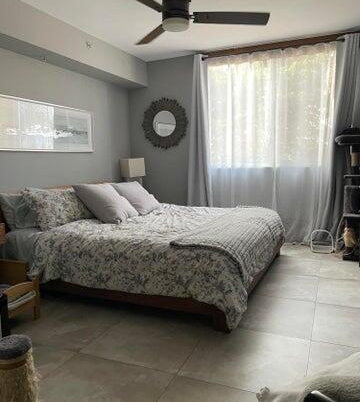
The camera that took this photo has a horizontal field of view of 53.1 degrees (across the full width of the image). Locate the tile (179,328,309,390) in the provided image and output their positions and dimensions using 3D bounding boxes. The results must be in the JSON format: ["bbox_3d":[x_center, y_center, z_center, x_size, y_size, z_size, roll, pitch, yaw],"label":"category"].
[{"bbox_3d":[0.378,0.851,1.968,0.602,0.015,0.602,2,7,23],"label":"tile"}]

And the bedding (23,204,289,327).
[{"bbox_3d":[0.020,0.374,3.351,1.660,0.500,2.100,2,7,23],"label":"bedding"}]

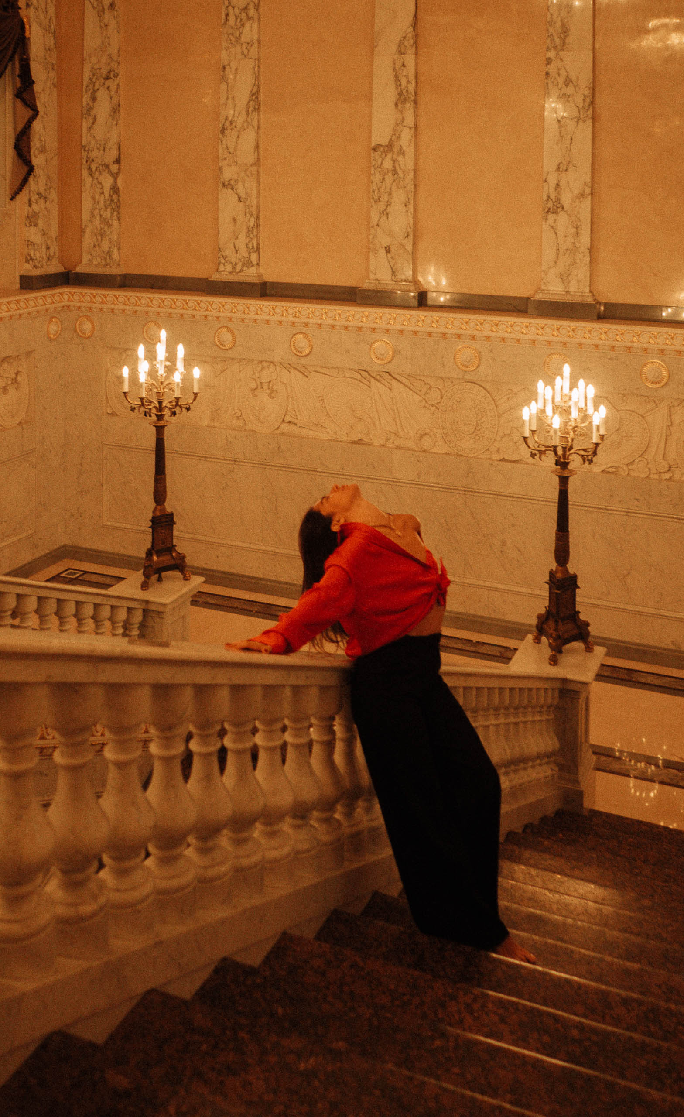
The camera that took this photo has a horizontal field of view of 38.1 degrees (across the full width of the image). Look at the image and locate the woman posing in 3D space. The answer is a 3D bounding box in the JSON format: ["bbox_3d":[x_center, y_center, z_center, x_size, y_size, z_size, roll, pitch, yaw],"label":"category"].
[{"bbox_3d":[0.133,0.490,3.120,0.800,1.430,0.640,5,14,19],"label":"woman posing"}]

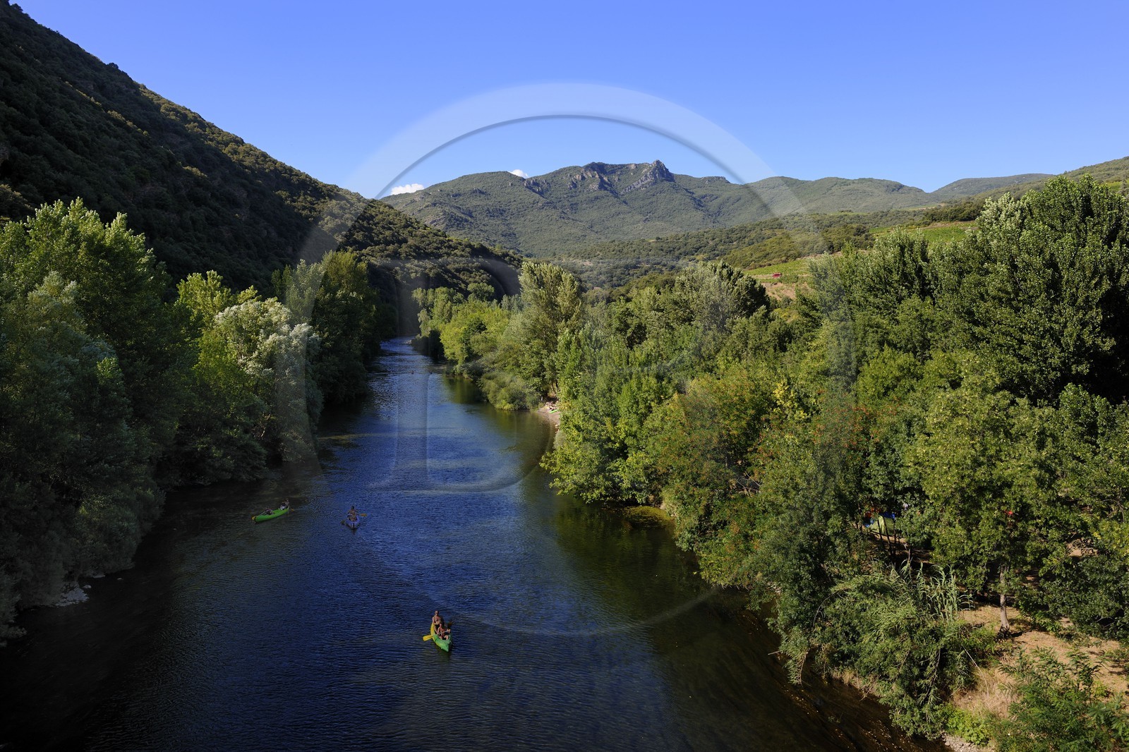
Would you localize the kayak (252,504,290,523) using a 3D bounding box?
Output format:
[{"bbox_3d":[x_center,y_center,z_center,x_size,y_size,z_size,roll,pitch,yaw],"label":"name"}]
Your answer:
[{"bbox_3d":[-24.700,11.700,77.010,0.880,0.500,4.150,2,4,23],"label":"kayak"}]

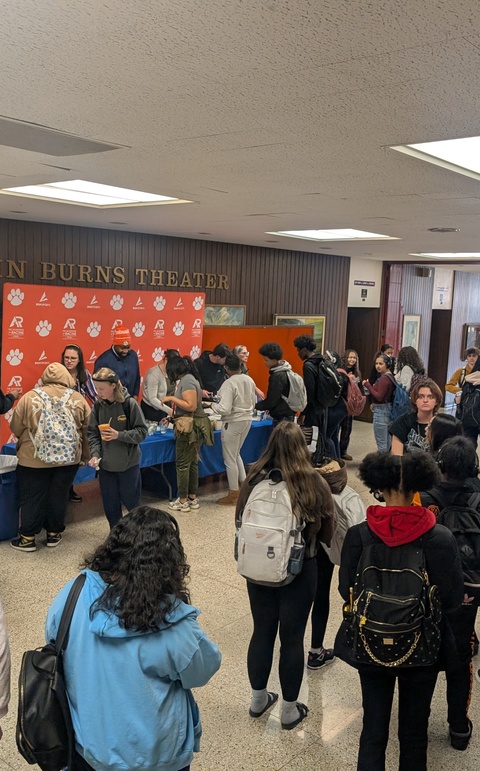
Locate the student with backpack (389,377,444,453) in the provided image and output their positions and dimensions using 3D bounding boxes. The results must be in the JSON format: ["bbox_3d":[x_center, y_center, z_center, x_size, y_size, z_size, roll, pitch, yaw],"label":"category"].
[{"bbox_3d":[1.426,0.811,5.650,0.500,1.690,0.330,4,7,12],"label":"student with backpack"}]

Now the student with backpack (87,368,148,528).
[{"bbox_3d":[-1.134,0.641,6.580,0.530,1.610,0.420,5,8,20],"label":"student with backpack"}]

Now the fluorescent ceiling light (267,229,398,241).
[{"bbox_3d":[1.166,-1.847,8.718,1.220,0.070,1.220,8,9,40],"label":"fluorescent ceiling light"}]

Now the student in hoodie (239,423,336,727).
[{"bbox_3d":[0.216,1.003,3.785,0.480,1.640,0.470,7,8,32],"label":"student in hoodie"}]

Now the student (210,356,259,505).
[{"bbox_3d":[-0.109,0.464,7.891,0.480,1.650,0.460,9,10,42],"label":"student"}]

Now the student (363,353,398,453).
[{"bbox_3d":[1.832,0.431,8.950,0.550,1.630,0.460,2,7,3],"label":"student"}]

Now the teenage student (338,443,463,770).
[{"bbox_3d":[0.650,1.103,3.012,0.520,1.670,0.480,4,7,13],"label":"teenage student"}]

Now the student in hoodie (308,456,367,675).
[{"bbox_3d":[0.564,1.071,4.440,0.430,1.370,0.430,8,9,40],"label":"student in hoodie"}]

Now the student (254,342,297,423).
[{"bbox_3d":[0.447,0.342,8.950,0.580,1.710,0.500,5,8,19],"label":"student"}]

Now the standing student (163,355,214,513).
[{"bbox_3d":[-0.543,0.506,7.640,0.480,1.650,0.500,6,8,29],"label":"standing student"}]

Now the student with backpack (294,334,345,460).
[{"bbox_3d":[1.049,0.252,9.500,0.580,1.790,0.500,5,8,25],"label":"student with backpack"}]

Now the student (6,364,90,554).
[{"bbox_3d":[-1.689,0.613,6.236,0.600,1.640,0.480,0,8,-18],"label":"student"}]

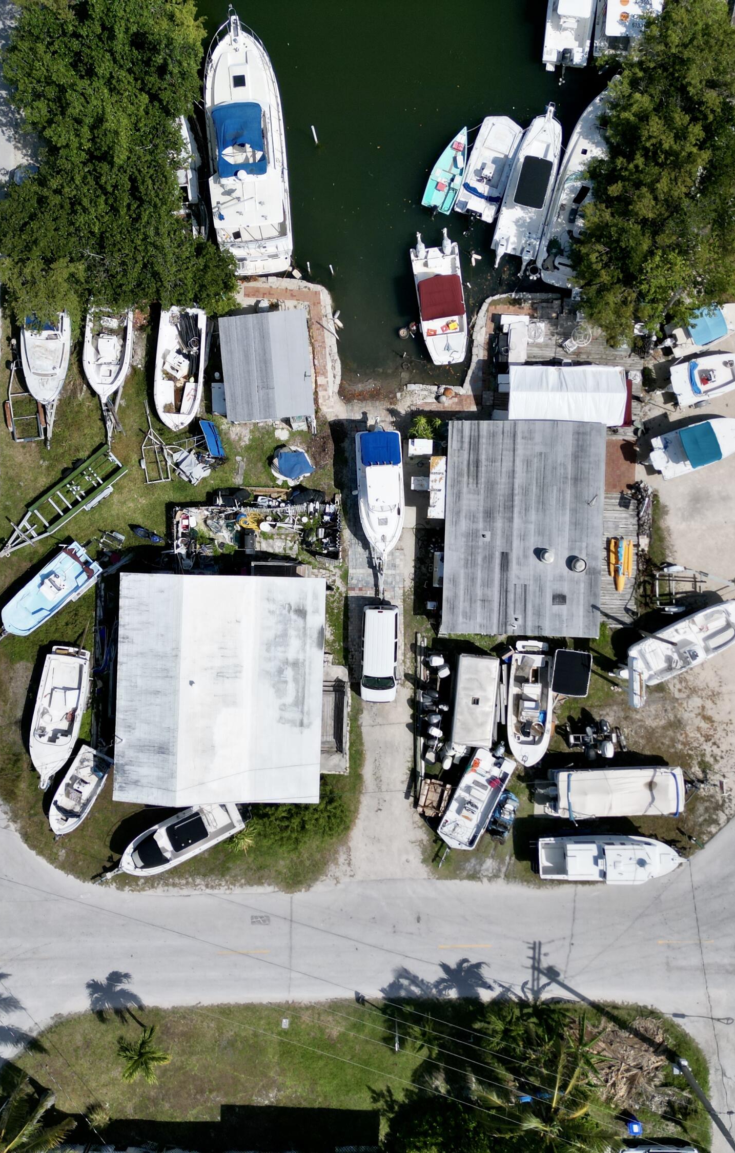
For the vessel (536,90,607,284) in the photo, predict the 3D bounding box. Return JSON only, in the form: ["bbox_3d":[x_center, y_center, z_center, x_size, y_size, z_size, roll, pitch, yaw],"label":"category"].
[{"bbox_3d":[12.150,-20.900,57.000,3.800,2.900,11.400,11,90,0],"label":"vessel"}]

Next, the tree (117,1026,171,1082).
[{"bbox_3d":[-11.500,24.410,55.880,2.870,4.240,2.980,0,90,0],"label":"tree"}]

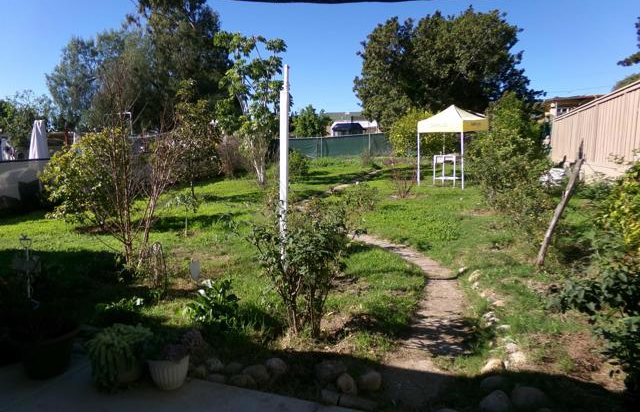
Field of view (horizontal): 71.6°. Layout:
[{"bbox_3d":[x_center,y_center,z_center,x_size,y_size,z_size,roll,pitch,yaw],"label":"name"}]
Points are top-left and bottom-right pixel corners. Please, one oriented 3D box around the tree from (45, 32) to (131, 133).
[{"bbox_3d":[-18.346,-9.202,35.162,6.800,9.054,6.500,0,7,0],"label":"tree"}]

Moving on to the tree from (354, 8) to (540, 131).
[{"bbox_3d":[8.100,-7.200,29.000,11.600,8.300,9.800,0,7,0],"label":"tree"}]

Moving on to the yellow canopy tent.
[{"bbox_3d":[4.192,-1.875,13.953,1.540,2.532,1.540,-6,9,-43],"label":"yellow canopy tent"}]

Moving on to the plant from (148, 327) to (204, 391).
[{"bbox_3d":[-0.912,0.955,2.800,0.325,0.280,0.300,0,7,0],"label":"plant"}]

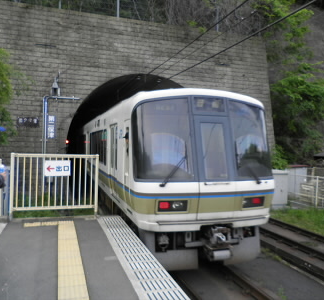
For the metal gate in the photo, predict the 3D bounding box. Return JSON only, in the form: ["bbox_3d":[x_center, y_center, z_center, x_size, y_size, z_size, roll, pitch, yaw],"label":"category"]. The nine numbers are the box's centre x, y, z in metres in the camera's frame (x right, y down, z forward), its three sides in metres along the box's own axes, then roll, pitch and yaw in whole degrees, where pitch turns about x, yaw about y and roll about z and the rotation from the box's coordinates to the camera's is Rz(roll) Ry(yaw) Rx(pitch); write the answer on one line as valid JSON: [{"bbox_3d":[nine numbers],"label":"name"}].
[{"bbox_3d":[-2.175,0.737,6.389,1.720,1.320,0.075,2,0,-18],"label":"metal gate"}]

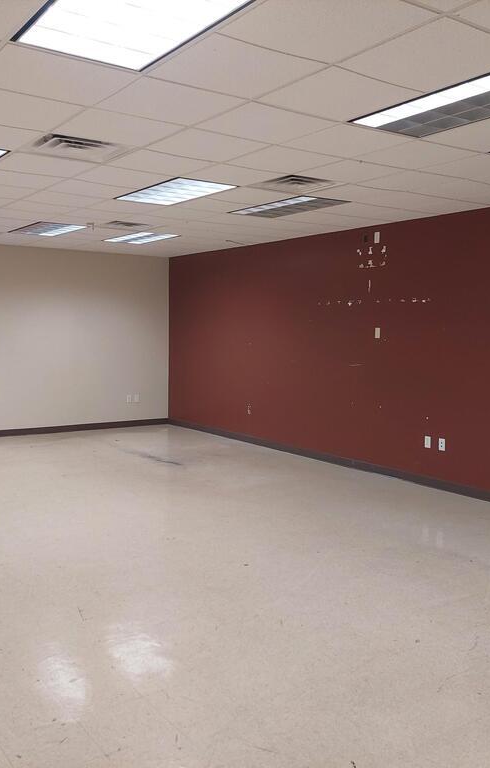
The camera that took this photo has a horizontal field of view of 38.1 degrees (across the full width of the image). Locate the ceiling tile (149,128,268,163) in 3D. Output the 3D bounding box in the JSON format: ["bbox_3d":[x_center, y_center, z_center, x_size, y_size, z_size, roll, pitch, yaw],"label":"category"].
[{"bbox_3d":[-0.244,-1.519,4.517,0.598,0.020,0.598,-3,6,-35],"label":"ceiling tile"}]

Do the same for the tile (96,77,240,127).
[{"bbox_3d":[-0.387,-1.434,3.609,0.600,0.020,0.600,-3,6,-35],"label":"tile"}]

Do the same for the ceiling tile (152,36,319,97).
[{"bbox_3d":[-0.043,-1.412,3.150,0.597,0.030,0.597,-3,6,-35],"label":"ceiling tile"}]

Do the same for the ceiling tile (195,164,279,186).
[{"bbox_3d":[-0.095,-1.586,5.364,0.598,0.020,0.598,-3,6,-35],"label":"ceiling tile"}]

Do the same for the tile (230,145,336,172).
[{"bbox_3d":[0.257,-1.542,4.867,0.598,0.020,0.598,-3,6,-35],"label":"tile"}]

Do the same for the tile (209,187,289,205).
[{"bbox_3d":[0.047,-1.647,6.152,0.600,0.020,0.600,-3,6,-35],"label":"tile"}]

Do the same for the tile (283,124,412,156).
[{"bbox_3d":[0.617,-1.504,4.359,0.597,0.030,0.597,-3,6,-35],"label":"tile"}]

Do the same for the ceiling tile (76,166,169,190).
[{"bbox_3d":[-0.944,-1.617,5.514,0.597,0.030,0.597,-3,6,-35],"label":"ceiling tile"}]

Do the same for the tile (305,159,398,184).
[{"bbox_3d":[0.762,-1.571,5.194,0.597,0.030,0.597,-3,6,-35],"label":"tile"}]

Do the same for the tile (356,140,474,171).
[{"bbox_3d":[1.120,-1.528,4.706,0.597,0.030,0.597,-3,6,-35],"label":"tile"}]

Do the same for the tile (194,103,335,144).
[{"bbox_3d":[0.110,-1.458,3.961,0.600,0.020,0.600,-3,6,-35],"label":"tile"}]

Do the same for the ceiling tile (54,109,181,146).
[{"bbox_3d":[-0.745,-1.502,4.146,0.597,0.030,0.597,-3,6,-35],"label":"ceiling tile"}]

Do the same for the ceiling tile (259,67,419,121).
[{"bbox_3d":[0.460,-1.435,3.499,0.597,0.030,0.597,-3,6,-35],"label":"ceiling tile"}]

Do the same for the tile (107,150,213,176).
[{"bbox_3d":[-0.595,-1.551,4.952,0.600,0.020,0.600,-3,6,-35],"label":"tile"}]

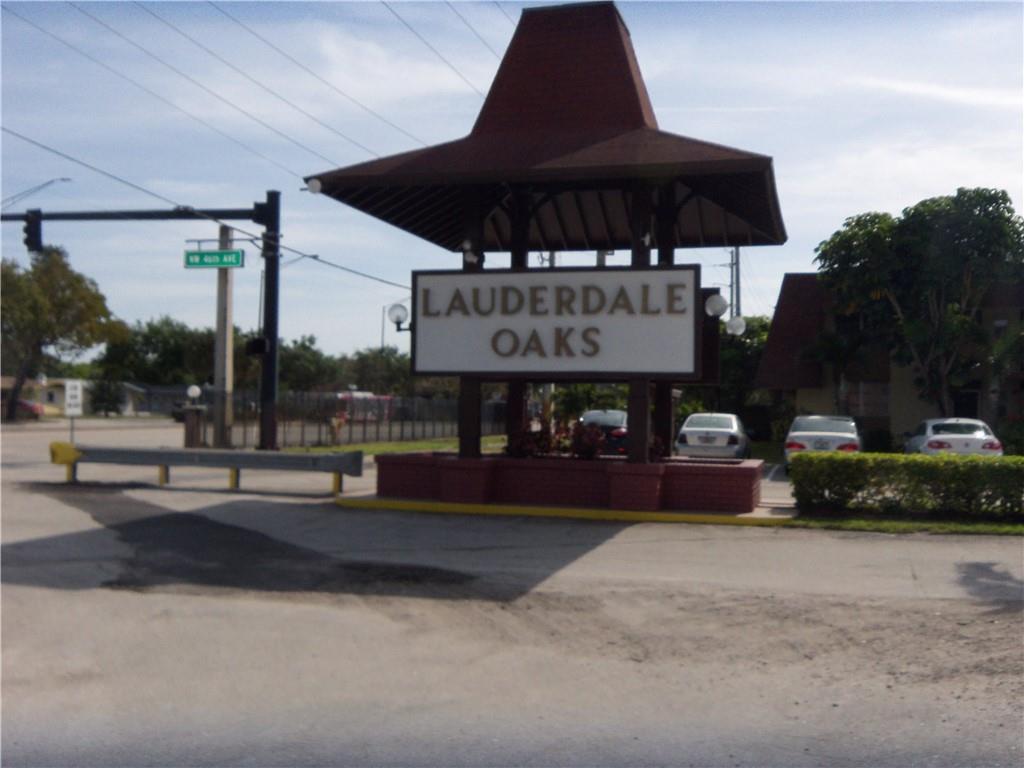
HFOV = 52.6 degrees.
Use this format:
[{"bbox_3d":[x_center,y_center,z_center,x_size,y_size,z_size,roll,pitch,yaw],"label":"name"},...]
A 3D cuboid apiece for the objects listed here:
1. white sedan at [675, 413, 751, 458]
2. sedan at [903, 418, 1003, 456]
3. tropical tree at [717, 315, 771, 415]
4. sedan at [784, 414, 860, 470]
[{"bbox_3d":[5.600,1.550,28.600,1.740,1.450,4.400,0,-2,16],"label":"white sedan"},{"bbox_3d":[11.080,1.570,26.250,1.840,1.450,4.750,0,-2,16],"label":"sedan"},{"bbox_3d":[9.700,-0.131,43.000,4.000,5.700,4.000,0,-2,16],"label":"tropical tree"},{"bbox_3d":[8.270,1.561,27.700,1.820,1.460,4.800,0,-2,16],"label":"sedan"}]

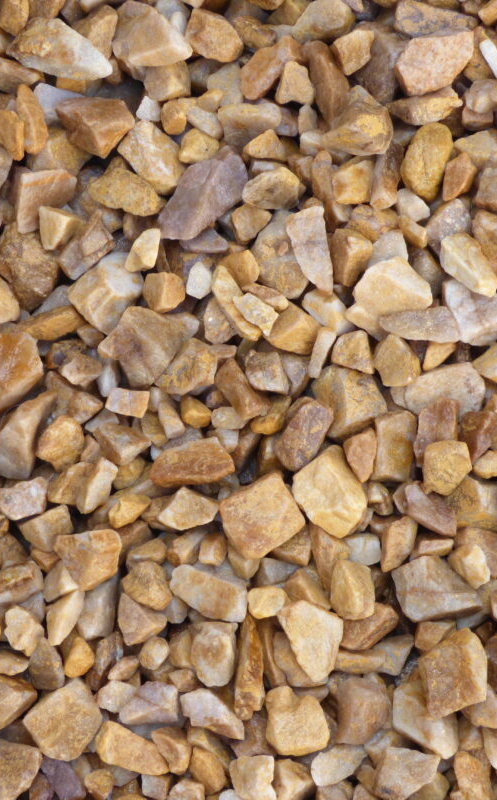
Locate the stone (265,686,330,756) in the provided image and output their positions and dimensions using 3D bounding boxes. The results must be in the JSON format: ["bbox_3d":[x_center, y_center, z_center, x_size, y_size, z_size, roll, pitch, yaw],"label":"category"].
[{"bbox_3d":[0.018,0.129,0.677,0.023,0.019,0.027,-26,81,-4],"label":"stone"}]

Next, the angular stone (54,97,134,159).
[{"bbox_3d":[-0.066,-0.120,0.721,0.033,0.021,0.026,31,81,5],"label":"angular stone"}]

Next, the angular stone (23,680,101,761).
[{"bbox_3d":[-0.076,0.136,0.709,0.029,0.021,0.027,-30,75,-9],"label":"angular stone"}]

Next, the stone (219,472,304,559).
[{"bbox_3d":[0.006,0.048,0.692,0.031,0.021,0.027,-30,81,-5],"label":"stone"}]

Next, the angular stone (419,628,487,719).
[{"bbox_3d":[0.087,0.115,0.715,0.033,0.021,0.030,-18,74,-5],"label":"angular stone"}]

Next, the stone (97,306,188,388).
[{"bbox_3d":[-0.038,-0.021,0.604,0.024,0.018,0.032,33,82,5],"label":"stone"}]

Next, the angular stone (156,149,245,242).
[{"bbox_3d":[-0.018,-0.074,0.613,0.020,0.013,0.042,41,83,6],"label":"angular stone"}]

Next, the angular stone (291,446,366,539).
[{"bbox_3d":[0.035,0.038,0.693,0.027,0.021,0.034,-31,81,-5],"label":"angular stone"}]

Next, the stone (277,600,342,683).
[{"bbox_3d":[0.030,0.101,0.719,0.022,0.017,0.033,-25,75,-7],"label":"stone"}]

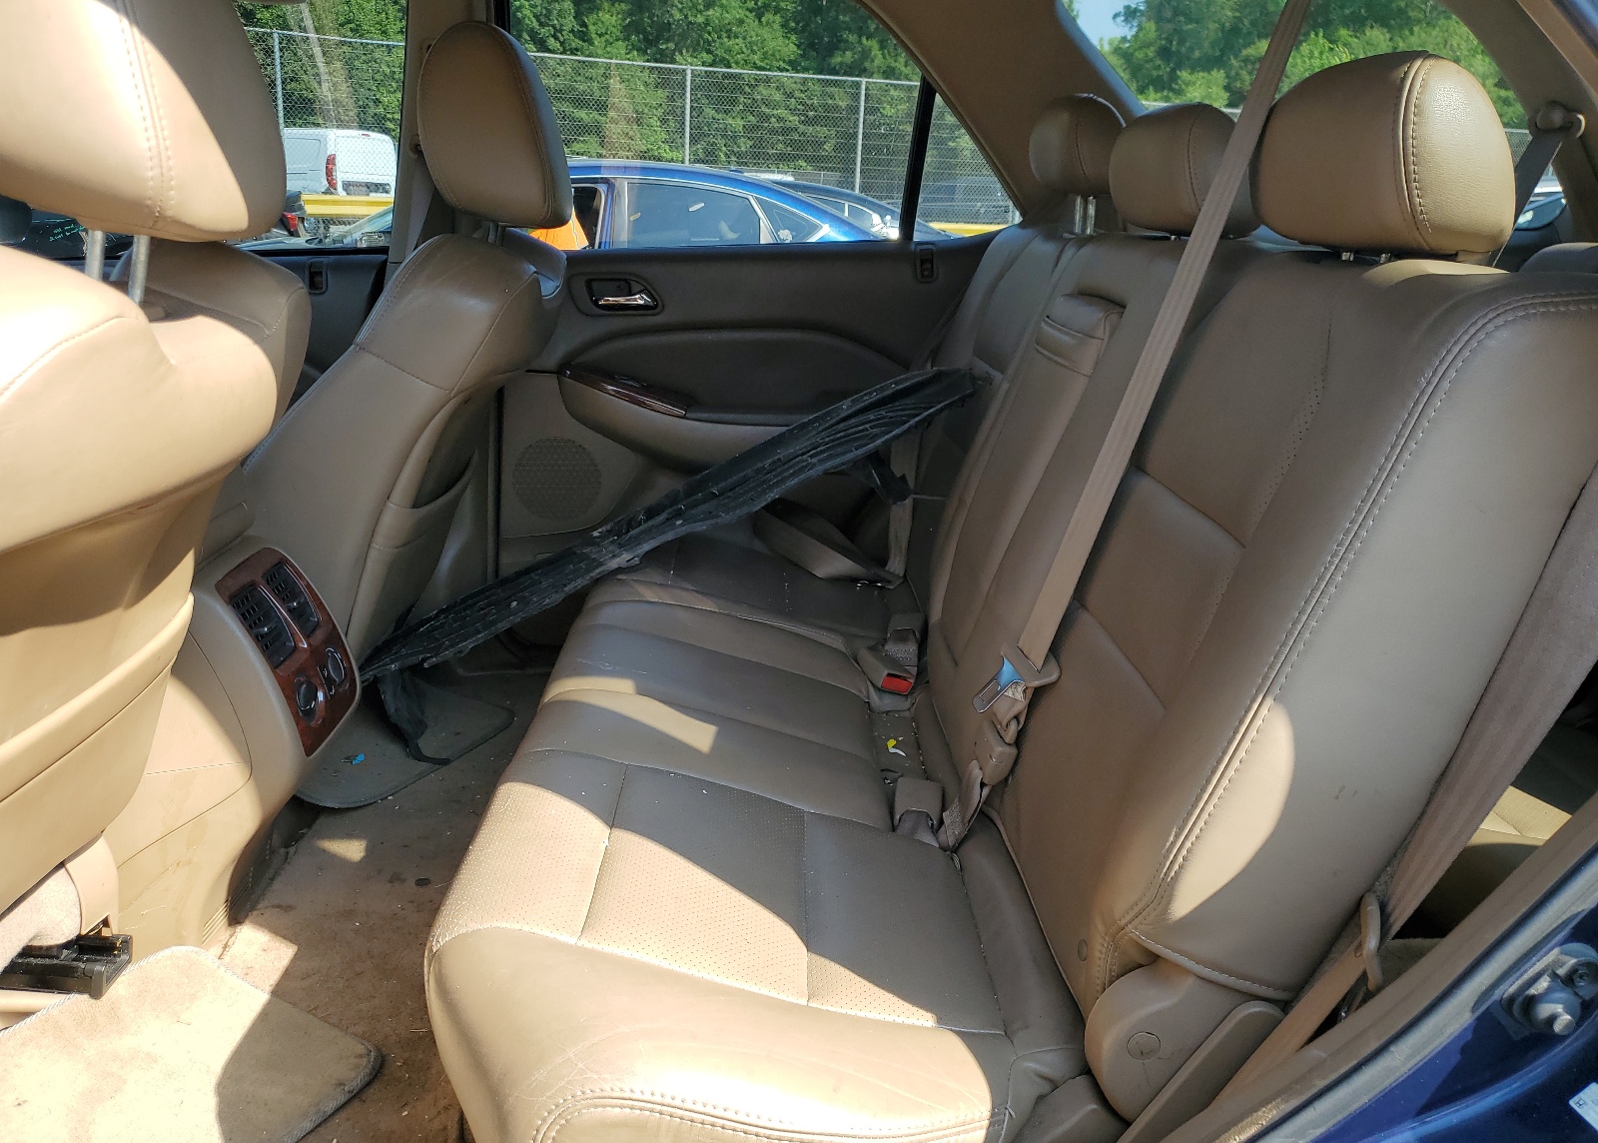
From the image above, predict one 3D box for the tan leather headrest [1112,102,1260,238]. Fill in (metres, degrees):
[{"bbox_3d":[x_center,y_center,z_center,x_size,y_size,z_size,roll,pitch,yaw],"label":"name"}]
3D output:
[{"bbox_3d":[0.416,-0.442,1.332,0.115,0.148,0.245,1,16,-2],"label":"tan leather headrest"}]

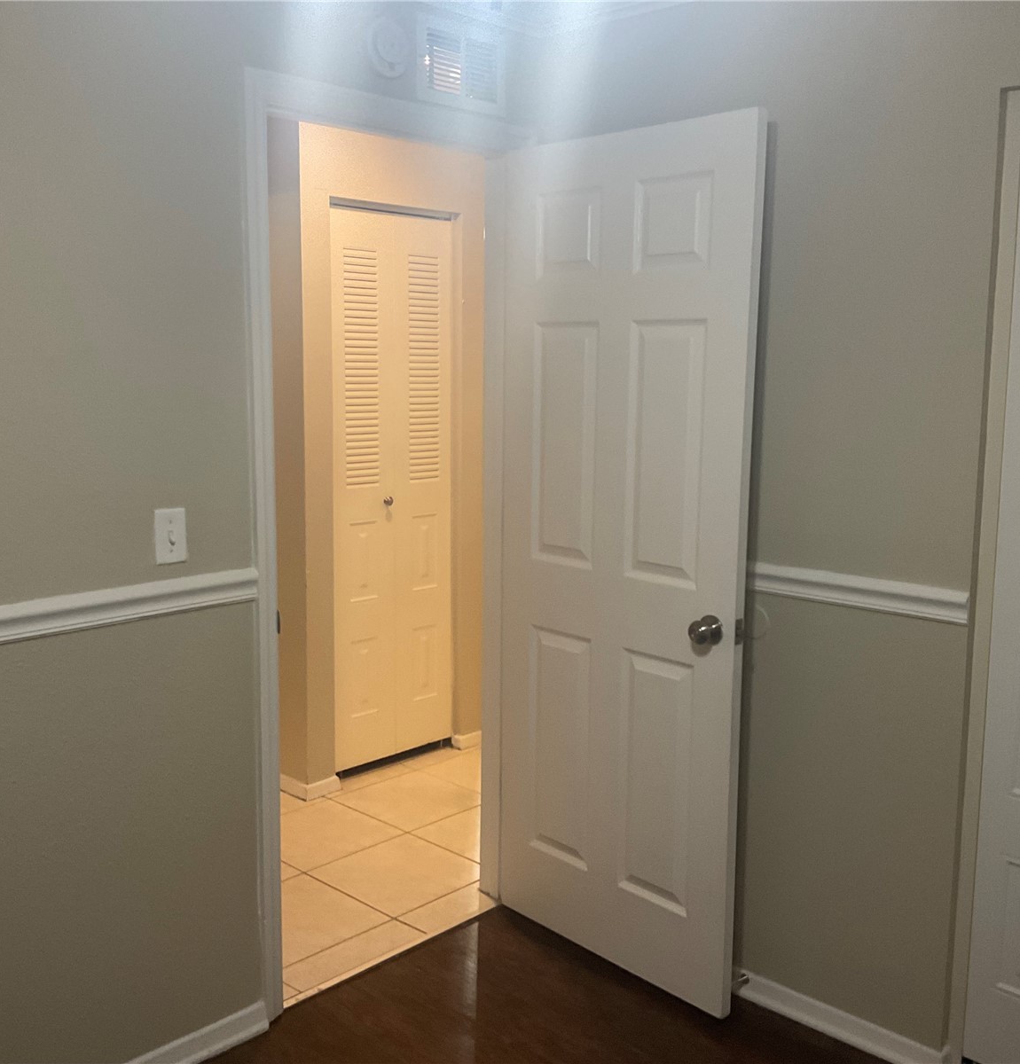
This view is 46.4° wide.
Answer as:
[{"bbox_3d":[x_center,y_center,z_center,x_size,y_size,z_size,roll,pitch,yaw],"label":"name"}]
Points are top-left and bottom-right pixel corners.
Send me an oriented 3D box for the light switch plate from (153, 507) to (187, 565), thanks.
[{"bbox_3d":[-0.698,0.010,2.453,0.015,0.114,0.070,9,12,43],"label":"light switch plate"}]

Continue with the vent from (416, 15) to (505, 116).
[{"bbox_3d":[-0.117,-1.131,2.891,0.020,0.200,0.297,9,12,43],"label":"vent"}]

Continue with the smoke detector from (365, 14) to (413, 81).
[{"bbox_3d":[-0.270,-1.108,2.712,0.042,0.136,0.136,9,12,43],"label":"smoke detector"}]

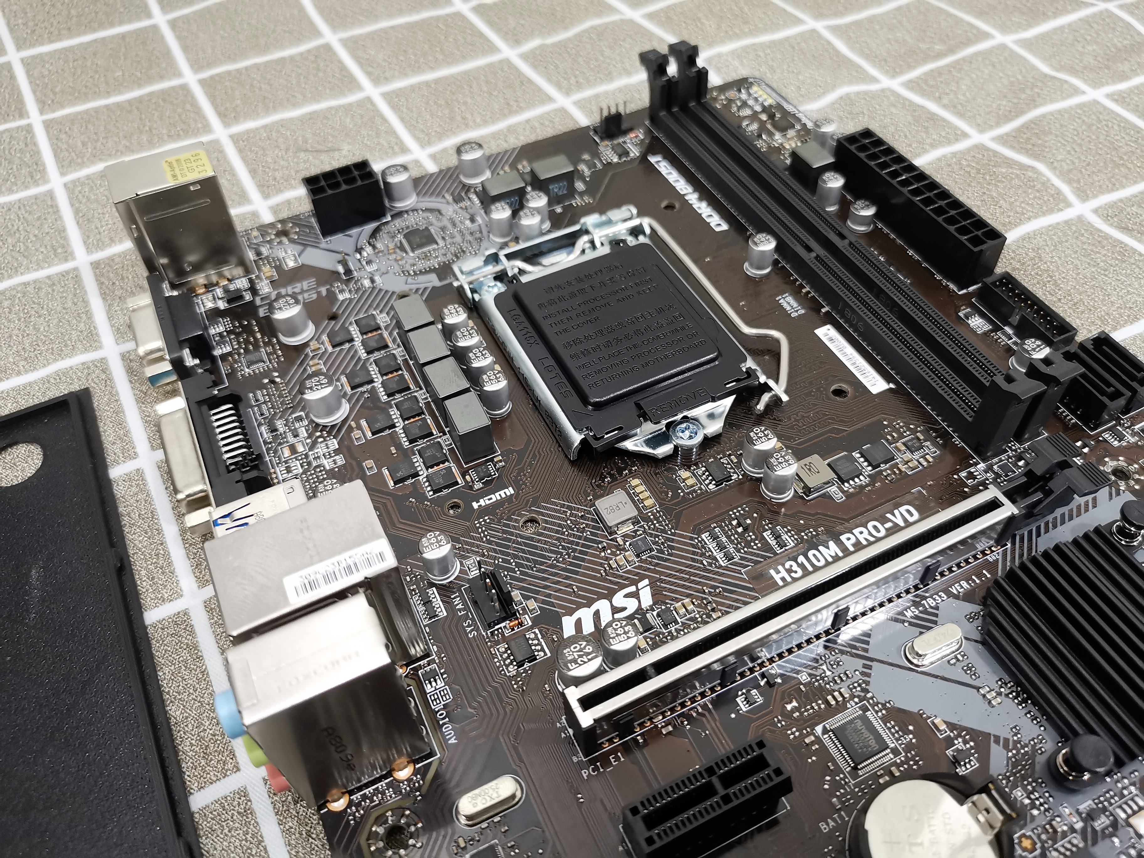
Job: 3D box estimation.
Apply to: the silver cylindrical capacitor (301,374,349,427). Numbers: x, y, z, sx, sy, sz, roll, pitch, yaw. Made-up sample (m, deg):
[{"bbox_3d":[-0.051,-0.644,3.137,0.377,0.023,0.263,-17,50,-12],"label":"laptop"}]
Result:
[{"bbox_3d":[-0.054,-0.007,0.195,0.008,0.008,0.008,-1,51,1],"label":"silver cylindrical capacitor"}]

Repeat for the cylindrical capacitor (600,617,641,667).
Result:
[{"bbox_3d":[0.008,0.038,0.157,0.006,0.008,0.006,-1,51,1],"label":"cylindrical capacitor"}]

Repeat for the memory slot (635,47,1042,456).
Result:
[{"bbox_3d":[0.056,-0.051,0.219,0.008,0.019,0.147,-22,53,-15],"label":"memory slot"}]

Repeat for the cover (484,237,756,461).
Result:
[{"bbox_3d":[0.010,-0.022,0.202,0.043,0.004,0.056,-22,53,-15],"label":"cover"}]

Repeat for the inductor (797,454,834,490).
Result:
[{"bbox_3d":[0.049,0.009,0.181,0.007,0.003,0.007,-22,53,-15],"label":"inductor"}]

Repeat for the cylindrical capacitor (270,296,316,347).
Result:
[{"bbox_3d":[-0.066,-0.026,0.211,0.008,0.008,0.008,-22,53,-15],"label":"cylindrical capacitor"}]

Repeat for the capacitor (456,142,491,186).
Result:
[{"bbox_3d":[-0.028,-0.074,0.247,0.008,0.008,0.008,-1,51,1],"label":"capacitor"}]

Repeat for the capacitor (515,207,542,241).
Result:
[{"bbox_3d":[-0.011,-0.051,0.229,0.006,0.008,0.006,-22,53,-15],"label":"capacitor"}]

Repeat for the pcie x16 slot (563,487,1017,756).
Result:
[{"bbox_3d":[0.041,0.033,0.159,0.090,0.011,0.008,-22,54,-15],"label":"pcie x16 slot"}]

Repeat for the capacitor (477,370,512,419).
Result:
[{"bbox_3d":[-0.017,-0.008,0.194,0.006,0.009,0.006,-1,51,1],"label":"capacitor"}]

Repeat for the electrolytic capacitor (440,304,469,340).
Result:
[{"bbox_3d":[-0.027,-0.024,0.208,0.006,0.008,0.006,-1,51,1],"label":"electrolytic capacitor"}]

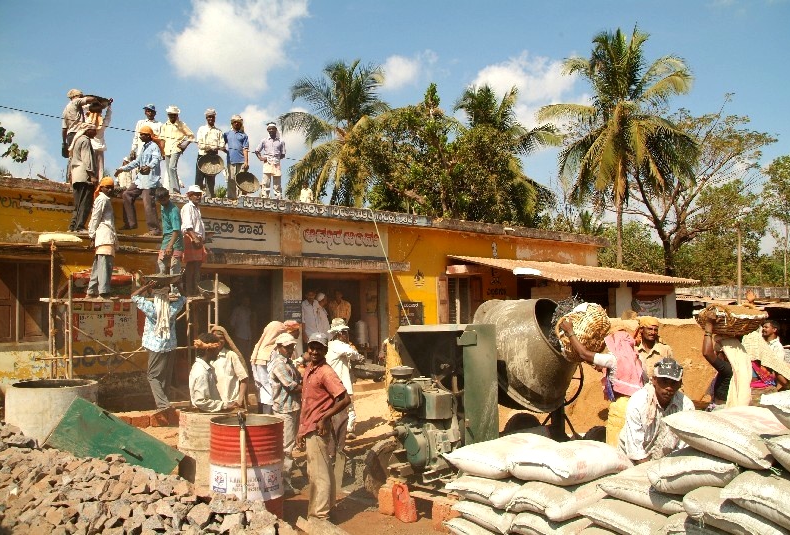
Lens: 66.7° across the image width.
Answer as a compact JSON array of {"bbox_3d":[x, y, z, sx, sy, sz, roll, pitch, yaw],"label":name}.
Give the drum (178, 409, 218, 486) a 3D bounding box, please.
[{"bbox_3d":[-1.670,1.735,5.460,0.585,0.885,0.585,-1,-5,0],"label":"drum"}]

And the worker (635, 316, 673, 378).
[{"bbox_3d":[2.490,1.336,5.763,0.500,1.680,0.350,-1,-5,17],"label":"worker"}]

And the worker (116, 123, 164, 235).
[{"bbox_3d":[-3.941,-1.332,9.300,0.520,1.640,0.640,-5,-7,41],"label":"worker"}]

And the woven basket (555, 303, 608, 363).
[{"bbox_3d":[1.686,0.576,5.400,0.280,0.500,0.500,7,-1,30],"label":"woven basket"}]

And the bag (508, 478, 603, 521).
[{"bbox_3d":[0.842,1.228,3.113,0.640,0.150,0.430,3,-5,-35],"label":"bag"}]

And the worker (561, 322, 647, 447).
[{"bbox_3d":[1.806,1.270,5.155,0.640,1.660,0.500,-3,-4,38],"label":"worker"}]

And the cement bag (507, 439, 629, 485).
[{"bbox_3d":[1.230,1.370,4.180,0.630,0.180,0.450,2,-6,-29],"label":"cement bag"}]

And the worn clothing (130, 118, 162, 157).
[{"bbox_3d":[-4.451,-2.320,10.800,0.560,0.720,0.320,0,-5,-3],"label":"worn clothing"}]

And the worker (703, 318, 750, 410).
[{"bbox_3d":[2.632,1.220,4.704,0.380,1.700,0.440,-3,-4,40],"label":"worker"}]

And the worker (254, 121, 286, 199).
[{"bbox_3d":[-2.467,-2.110,11.900,0.580,1.630,0.360,0,-5,-6],"label":"worker"}]

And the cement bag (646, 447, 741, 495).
[{"bbox_3d":[1.549,1.049,3.127,0.440,0.160,0.640,-1,-5,15],"label":"cement bag"}]

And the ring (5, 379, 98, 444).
[{"bbox_3d":[-4.021,1.817,7.029,0.950,0.840,0.950,0,-5,0],"label":"ring"}]

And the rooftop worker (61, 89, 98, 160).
[{"bbox_3d":[-5.271,-2.162,10.005,0.470,1.670,0.500,-2,-4,30],"label":"rooftop worker"}]

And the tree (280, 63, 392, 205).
[{"bbox_3d":[-2.271,-2.797,27.400,6.200,13.760,6.200,-1,-5,0],"label":"tree"}]

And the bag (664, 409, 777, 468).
[{"bbox_3d":[1.686,0.843,3.063,0.660,0.170,0.460,4,9,-38],"label":"bag"}]

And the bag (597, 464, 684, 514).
[{"bbox_3d":[1.522,1.178,3.207,0.680,0.150,0.460,1,-4,-31],"label":"bag"}]

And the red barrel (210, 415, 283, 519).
[{"bbox_3d":[-1.200,1.690,4.870,0.590,0.885,0.590,-1,-5,0],"label":"red barrel"}]

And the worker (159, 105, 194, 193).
[{"bbox_3d":[-3.930,-2.129,10.800,0.550,1.640,0.400,1,-5,-14],"label":"worker"}]

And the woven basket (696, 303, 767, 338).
[{"bbox_3d":[2.793,0.402,4.984,0.530,0.270,0.530,0,-5,0],"label":"woven basket"}]

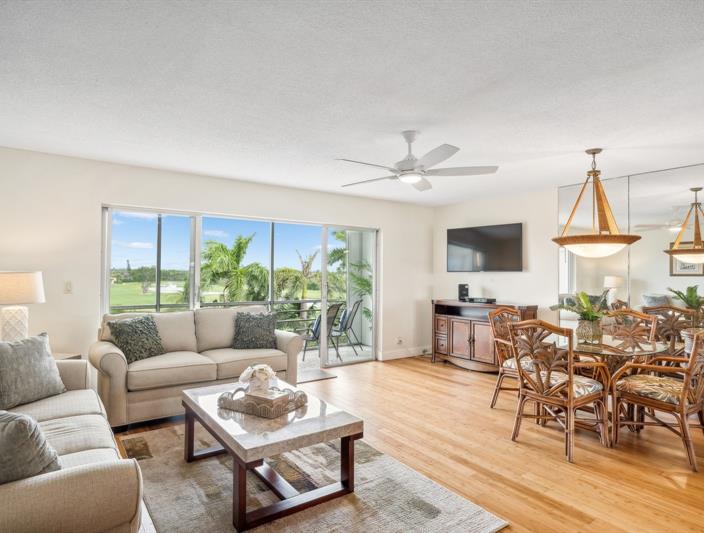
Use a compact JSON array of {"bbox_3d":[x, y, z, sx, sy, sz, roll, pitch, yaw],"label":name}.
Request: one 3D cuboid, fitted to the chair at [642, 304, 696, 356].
[{"bbox_3d":[4.005,0.951,5.222,0.600,1.000,0.590,1,-1,-37],"label":"chair"}]

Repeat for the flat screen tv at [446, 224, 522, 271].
[{"bbox_3d":[1.985,-0.258,6.420,0.060,0.700,1.240,1,-1,-41],"label":"flat screen tv"}]

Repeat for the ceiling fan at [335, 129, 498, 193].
[{"bbox_3d":[0.458,-0.857,3.340,1.410,0.409,1.410,1,-1,-35],"label":"ceiling fan"}]

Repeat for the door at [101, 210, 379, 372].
[{"bbox_3d":[-1.086,0.412,5.334,3.564,1.979,0.130,1,-1,-35],"label":"door"}]

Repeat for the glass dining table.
[{"bbox_3d":[2.163,1.042,3.751,1.050,0.720,1.050,1,-1,-35],"label":"glass dining table"}]

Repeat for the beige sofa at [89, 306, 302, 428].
[{"bbox_3d":[-1.530,0.923,4.301,1.990,0.920,0.920,1,-1,-35],"label":"beige sofa"}]

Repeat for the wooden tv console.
[{"bbox_3d":[1.788,0.966,5.853,0.460,0.930,1.440,1,-1,-35],"label":"wooden tv console"}]

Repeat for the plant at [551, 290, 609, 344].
[{"bbox_3d":[2.077,0.452,3.803,0.520,0.460,0.480,0,-1,29],"label":"plant"}]

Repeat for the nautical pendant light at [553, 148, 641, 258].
[{"bbox_3d":[2.186,-0.559,3.800,0.690,0.965,0.690,1,-1,-35],"label":"nautical pendant light"}]

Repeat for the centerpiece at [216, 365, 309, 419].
[{"bbox_3d":[-0.602,0.819,2.900,0.460,0.280,0.330,0,-1,30],"label":"centerpiece"}]

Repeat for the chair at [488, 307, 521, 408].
[{"bbox_3d":[1.745,0.938,4.253,0.590,1.000,0.600,1,-1,-37],"label":"chair"}]

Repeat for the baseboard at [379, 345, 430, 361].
[{"bbox_3d":[0.942,1.404,6.839,1.170,0.135,0.025,1,-1,-37],"label":"baseboard"}]

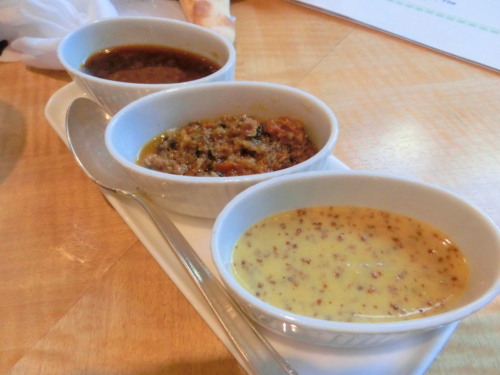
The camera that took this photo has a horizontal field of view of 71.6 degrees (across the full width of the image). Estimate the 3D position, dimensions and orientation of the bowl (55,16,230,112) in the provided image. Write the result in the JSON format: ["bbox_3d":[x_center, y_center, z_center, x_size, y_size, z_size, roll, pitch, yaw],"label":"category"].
[{"bbox_3d":[-0.065,-0.074,0.228,0.115,0.038,0.069,12,56,10],"label":"bowl"}]

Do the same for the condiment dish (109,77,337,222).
[{"bbox_3d":[-0.013,-0.019,0.188,0.115,0.038,0.069,0,55,2],"label":"condiment dish"}]

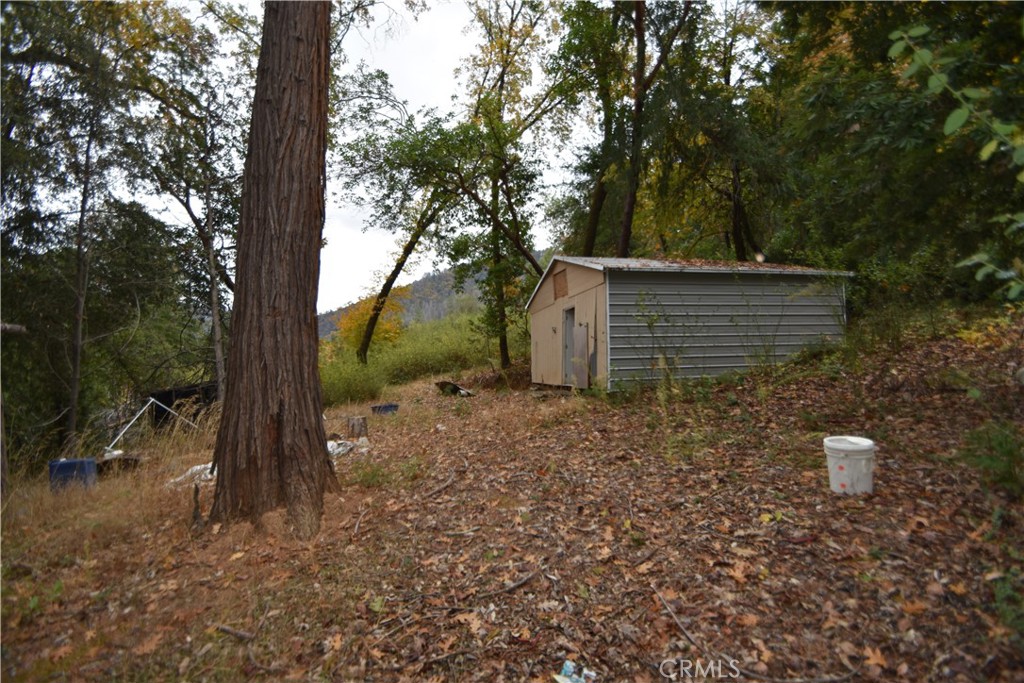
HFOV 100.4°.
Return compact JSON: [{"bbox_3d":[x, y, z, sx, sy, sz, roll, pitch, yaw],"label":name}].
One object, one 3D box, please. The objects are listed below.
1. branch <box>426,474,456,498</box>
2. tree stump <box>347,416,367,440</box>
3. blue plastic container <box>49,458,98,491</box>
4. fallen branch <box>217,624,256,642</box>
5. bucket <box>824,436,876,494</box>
[{"bbox_3d":[-0.880,1.744,5.248,0.120,0.050,0.693,-9,-1,17],"label":"branch"},{"bbox_3d":[-3.498,1.946,9.600,0.430,0.480,0.430,0,-3,-21],"label":"tree stump"},{"bbox_3d":[-8.033,2.466,7.820,0.460,0.540,0.570,-4,-4,44],"label":"blue plastic container"},{"bbox_3d":[-1.830,1.908,2.823,0.416,0.045,0.055,-9,-1,29],"label":"fallen branch"},{"bbox_3d":[2.620,0.963,3.307,0.305,0.370,0.305,-4,0,37],"label":"bucket"}]

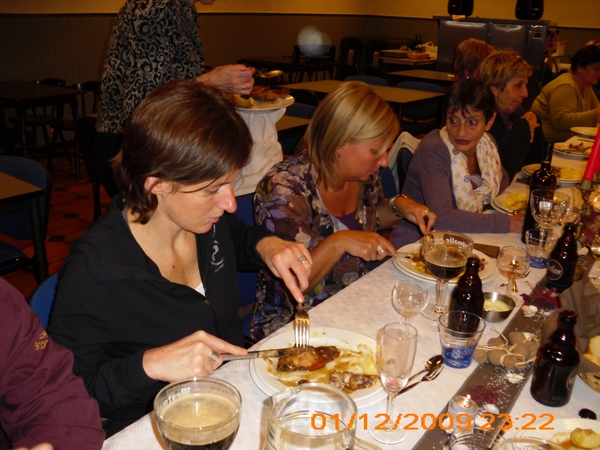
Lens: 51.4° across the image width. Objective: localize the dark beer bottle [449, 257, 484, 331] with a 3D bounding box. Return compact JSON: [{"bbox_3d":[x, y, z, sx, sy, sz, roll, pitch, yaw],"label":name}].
[{"bbox_3d":[0.366,0.154,1.355,0.065,0.168,0.065,16,23,33],"label":"dark beer bottle"}]

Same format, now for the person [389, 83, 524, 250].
[{"bbox_3d":[0.586,0.086,2.288,0.640,1.180,0.520,17,23,35],"label":"person"}]

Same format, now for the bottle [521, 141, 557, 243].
[{"bbox_3d":[0.738,-0.099,1.901,0.075,0.310,0.075,16,23,33],"label":"bottle"}]

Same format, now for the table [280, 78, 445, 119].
[{"bbox_3d":[0.513,-0.771,5.338,1.140,0.750,0.790,16,23,33],"label":"table"}]

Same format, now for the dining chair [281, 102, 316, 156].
[{"bbox_3d":[-0.199,-0.340,3.945,0.460,0.810,0.530,16,23,33],"label":"dining chair"}]

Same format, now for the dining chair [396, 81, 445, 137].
[{"bbox_3d":[0.928,-0.805,5.402,0.460,0.810,0.540,16,23,33],"label":"dining chair"}]

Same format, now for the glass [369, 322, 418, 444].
[{"bbox_3d":[0.146,0.243,0.959,0.059,0.180,0.059,4,19,0],"label":"glass"}]

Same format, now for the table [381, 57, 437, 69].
[{"bbox_3d":[1.618,-2.218,9.882,0.800,0.750,0.800,15,22,30],"label":"table"}]

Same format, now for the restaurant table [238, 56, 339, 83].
[{"bbox_3d":[-0.140,-1.610,7.603,0.850,0.750,0.920,16,23,33],"label":"restaurant table"}]

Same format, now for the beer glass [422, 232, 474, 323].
[{"bbox_3d":[0.315,0.115,1.375,0.108,0.174,0.108,4,19,0],"label":"beer glass"}]

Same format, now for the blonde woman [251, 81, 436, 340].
[{"bbox_3d":[0.134,0.170,1.951,0.660,1.220,0.530,13,22,27],"label":"blonde woman"}]

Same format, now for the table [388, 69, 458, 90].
[{"bbox_3d":[1.576,-1.218,6.733,1.140,0.750,0.790,16,23,33],"label":"table"}]

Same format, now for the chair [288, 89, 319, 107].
[{"bbox_3d":[0.073,-0.709,5.017,0.460,0.810,0.530,16,23,33],"label":"chair"}]

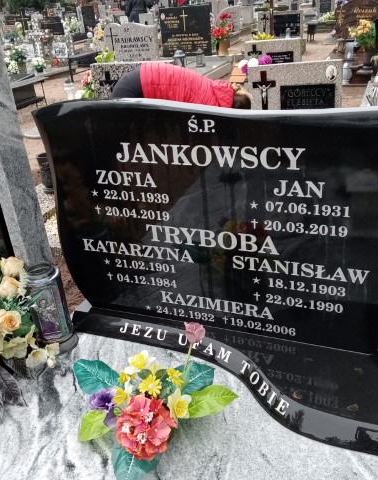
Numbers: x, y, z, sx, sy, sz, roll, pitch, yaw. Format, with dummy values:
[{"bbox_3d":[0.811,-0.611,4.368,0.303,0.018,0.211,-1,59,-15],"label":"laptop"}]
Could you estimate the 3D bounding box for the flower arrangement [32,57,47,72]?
[{"bbox_3d":[-2.518,-2.956,8.700,0.230,0.260,0.220,-5,27,0],"label":"flower arrangement"}]

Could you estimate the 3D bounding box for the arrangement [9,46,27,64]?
[{"bbox_3d":[-2.921,-3.143,8.800,0.300,0.290,0.280,-5,27,0],"label":"arrangement"}]

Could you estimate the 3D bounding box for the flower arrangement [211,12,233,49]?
[{"bbox_3d":[0.469,-3.021,7.450,0.310,0.500,0.280,-5,27,0],"label":"flower arrangement"}]

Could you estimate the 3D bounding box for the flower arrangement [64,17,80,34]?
[{"bbox_3d":[-2.864,-5.261,12.700,0.390,0.400,0.360,-5,27,0],"label":"flower arrangement"}]

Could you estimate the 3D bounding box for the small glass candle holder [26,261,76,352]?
[{"bbox_3d":[-0.415,0.202,1.515,0.120,0.265,0.120,-5,27,0],"label":"small glass candle holder"}]

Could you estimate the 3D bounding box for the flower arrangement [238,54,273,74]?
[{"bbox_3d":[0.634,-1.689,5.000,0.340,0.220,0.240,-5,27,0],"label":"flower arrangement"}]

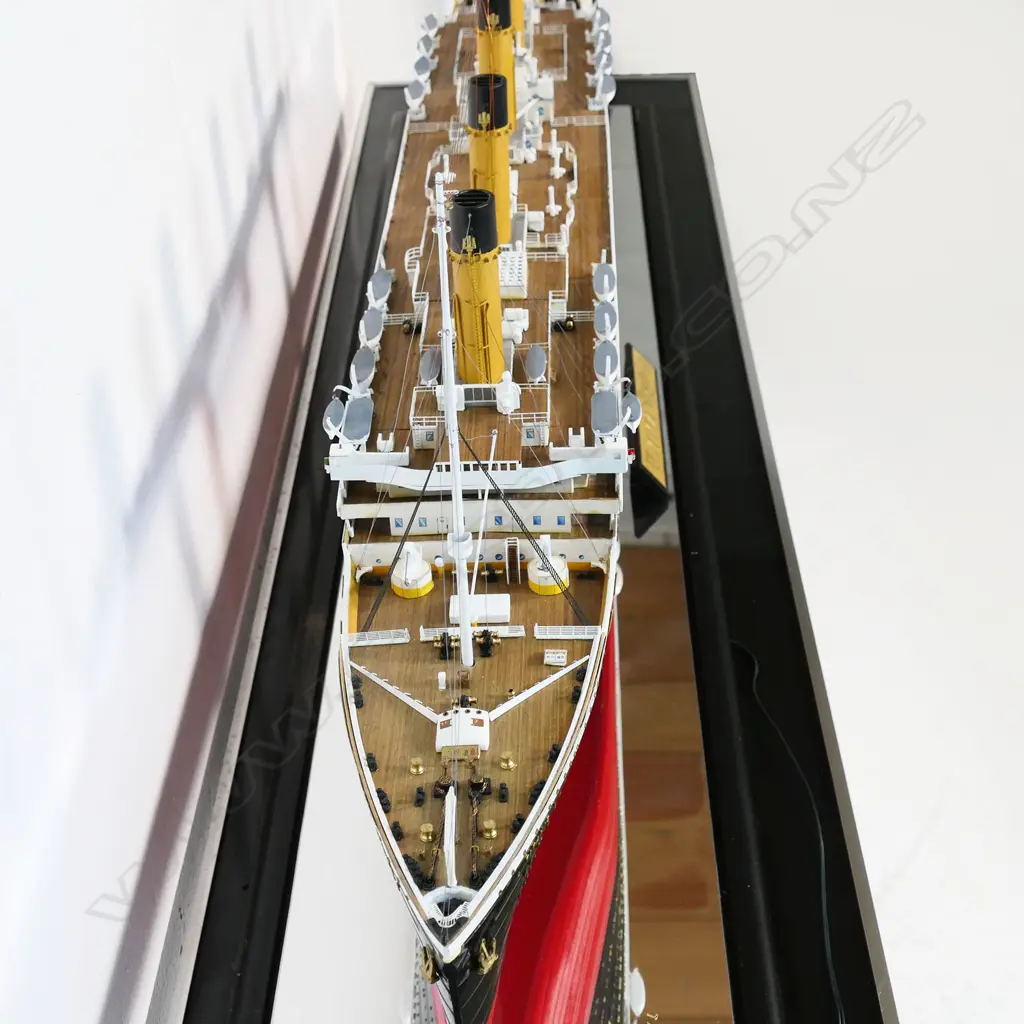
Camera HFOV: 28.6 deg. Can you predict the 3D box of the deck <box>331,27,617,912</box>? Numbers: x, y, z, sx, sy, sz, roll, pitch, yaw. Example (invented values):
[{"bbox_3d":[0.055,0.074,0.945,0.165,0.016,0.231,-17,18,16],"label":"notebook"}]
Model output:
[{"bbox_3d":[-0.006,-0.142,1.010,0.115,0.045,0.980,-1,31,2],"label":"deck"}]

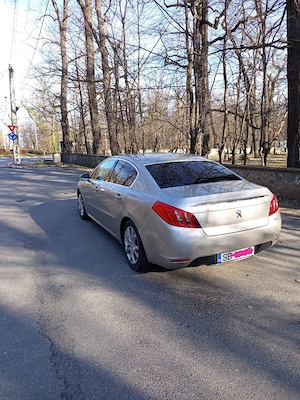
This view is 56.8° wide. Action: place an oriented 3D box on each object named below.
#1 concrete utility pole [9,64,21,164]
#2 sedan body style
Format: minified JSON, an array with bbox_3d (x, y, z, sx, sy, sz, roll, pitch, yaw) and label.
[{"bbox_3d":[-11.185,-6.923,22.840,0.480,7.950,0.360,-4,12,-21],"label":"concrete utility pole"},{"bbox_3d":[-0.069,-0.119,5.186,1.870,1.456,4.790,-6,12,-26],"label":"sedan body style"}]

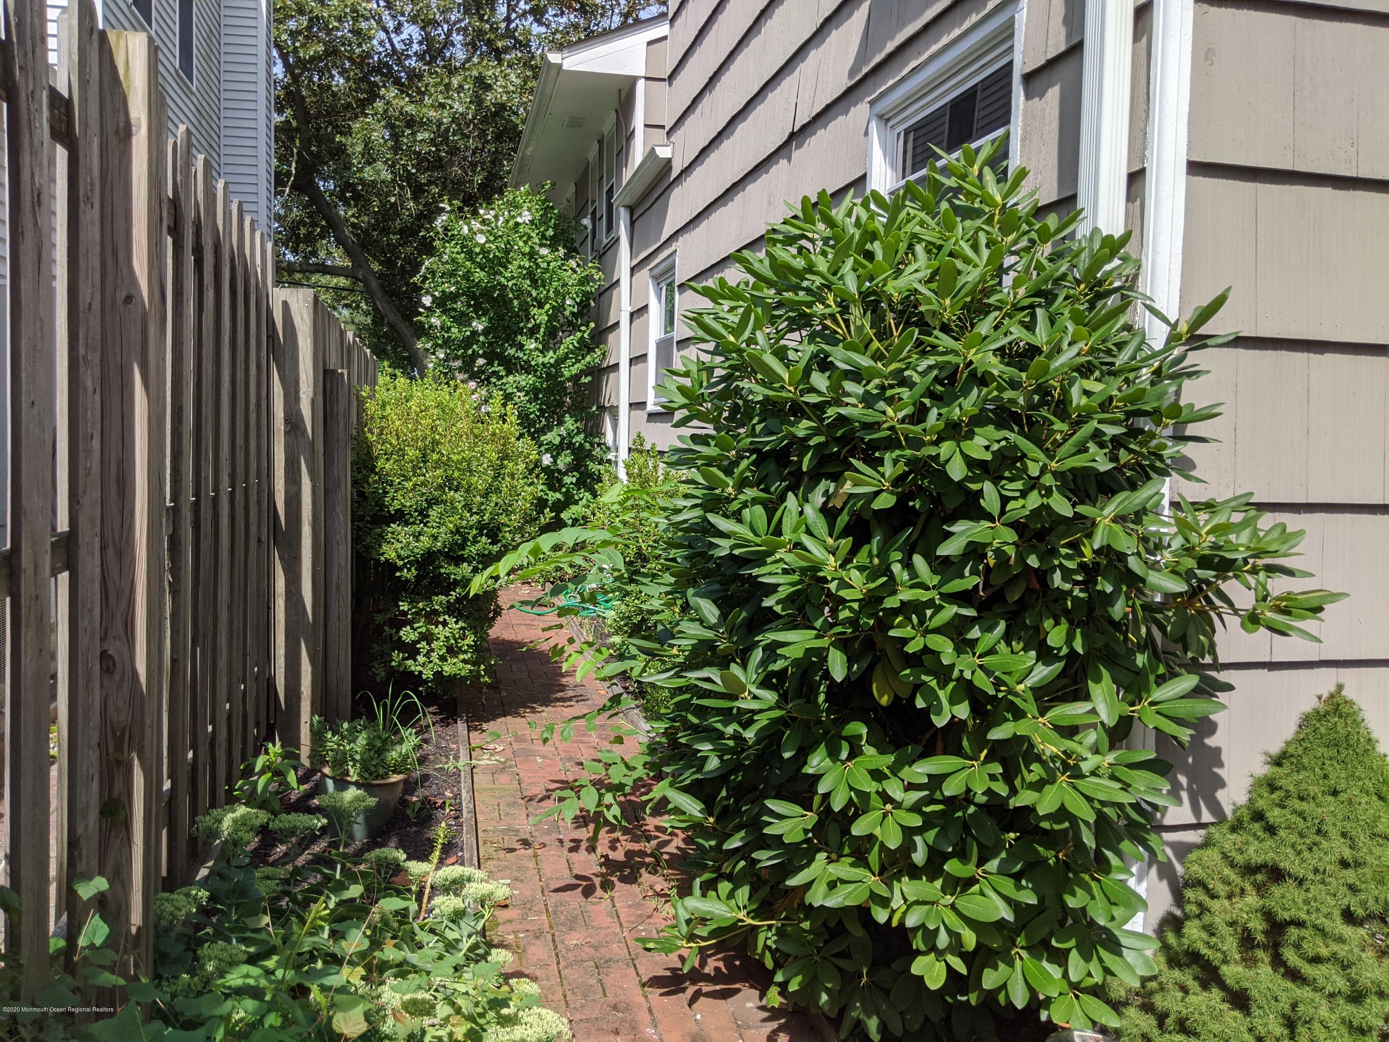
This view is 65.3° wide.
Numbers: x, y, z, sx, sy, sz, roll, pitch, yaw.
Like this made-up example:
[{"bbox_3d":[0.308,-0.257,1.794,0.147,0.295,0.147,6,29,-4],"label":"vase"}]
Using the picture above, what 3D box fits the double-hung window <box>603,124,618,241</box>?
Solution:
[{"bbox_3d":[-0.806,-3.275,10.578,0.100,1.140,0.800,0,5,-13],"label":"double-hung window"}]

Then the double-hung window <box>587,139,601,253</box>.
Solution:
[{"bbox_3d":[-1.064,-3.388,11.693,0.100,1.180,0.830,0,5,-13],"label":"double-hung window"}]

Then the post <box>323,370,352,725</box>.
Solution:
[{"bbox_3d":[-1.493,0.177,4.530,0.105,1.609,0.105,0,5,-13],"label":"post"}]

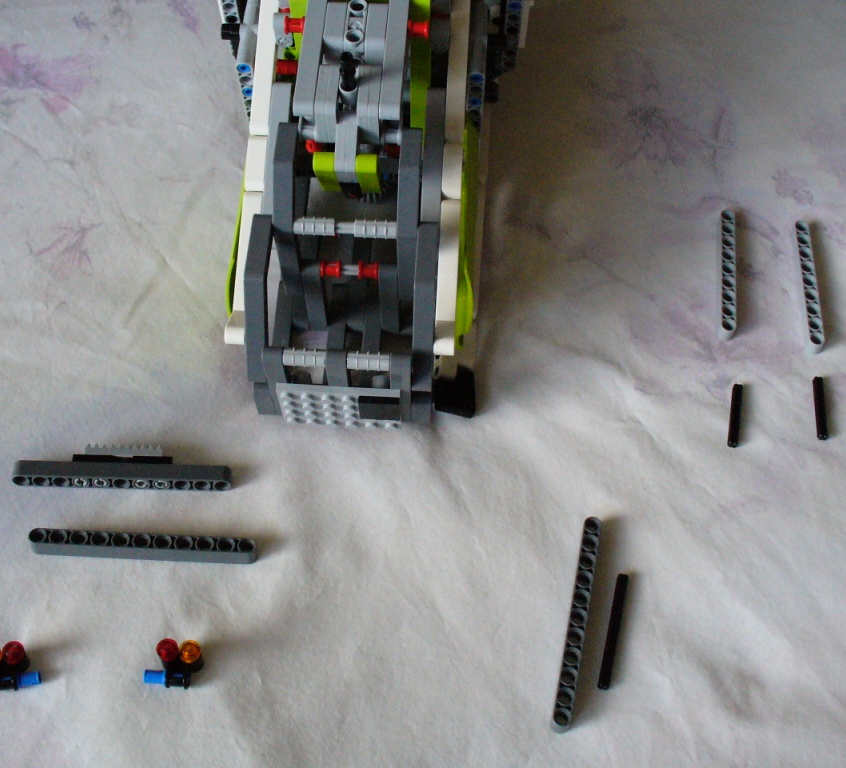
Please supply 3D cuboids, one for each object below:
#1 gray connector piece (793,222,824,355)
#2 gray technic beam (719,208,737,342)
[{"bbox_3d":[0.183,-0.047,0.522,0.007,0.008,0.071,5,59,-3],"label":"gray connector piece"},{"bbox_3d":[0.145,-0.052,0.521,0.007,0.008,0.071,9,58,0],"label":"gray technic beam"}]

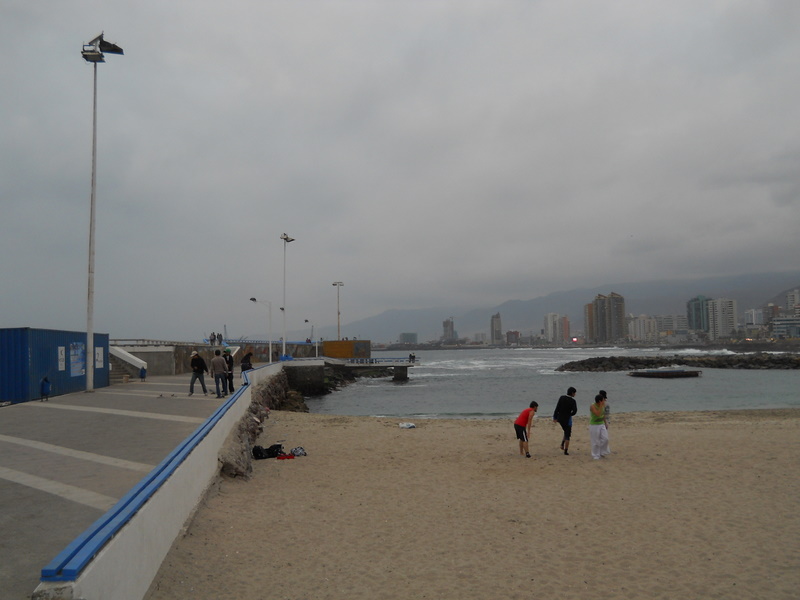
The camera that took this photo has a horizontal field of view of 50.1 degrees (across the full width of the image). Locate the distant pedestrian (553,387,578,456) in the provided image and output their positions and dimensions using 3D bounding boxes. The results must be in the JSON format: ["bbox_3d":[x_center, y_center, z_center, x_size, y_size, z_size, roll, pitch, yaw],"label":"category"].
[{"bbox_3d":[4.077,2.989,21.071,0.520,1.683,0.480,-2,-4,30],"label":"distant pedestrian"}]

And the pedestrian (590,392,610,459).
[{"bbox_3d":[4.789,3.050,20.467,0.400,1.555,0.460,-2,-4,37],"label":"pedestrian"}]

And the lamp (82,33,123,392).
[{"bbox_3d":[-12.595,-3.812,36.252,1.550,15.333,1.350,1,-3,-11],"label":"lamp"}]

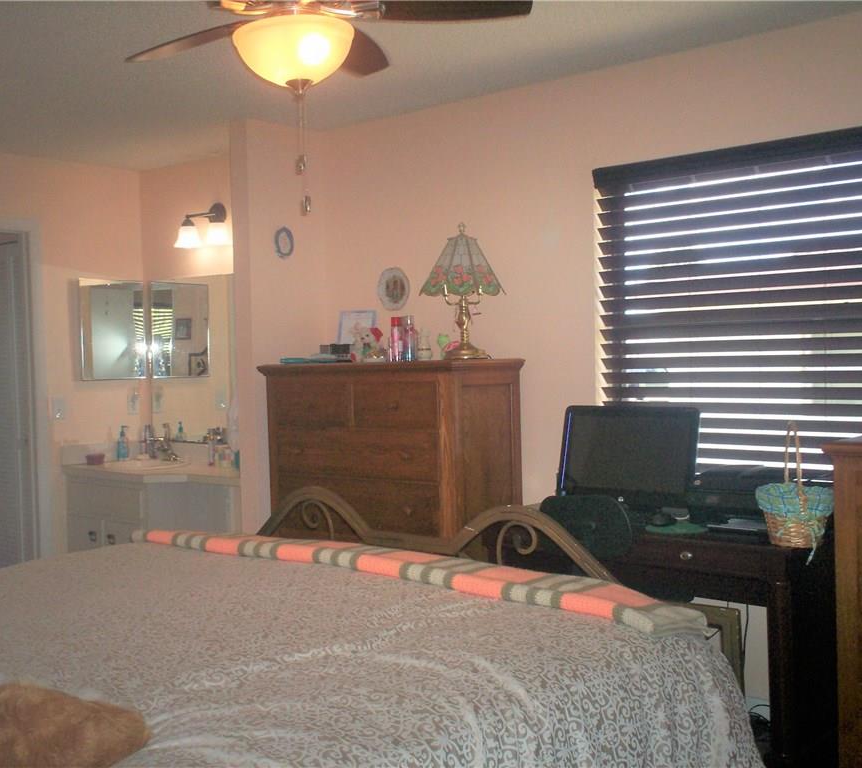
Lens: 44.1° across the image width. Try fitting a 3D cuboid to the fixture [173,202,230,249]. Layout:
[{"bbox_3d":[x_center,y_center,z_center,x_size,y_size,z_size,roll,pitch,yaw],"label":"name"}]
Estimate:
[{"bbox_3d":[-1.199,-0.853,5.658,0.410,0.240,0.185,0,2,41],"label":"fixture"}]

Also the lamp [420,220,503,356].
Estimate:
[{"bbox_3d":[0.133,-0.375,4.369,0.345,0.572,0.345,0,2,41],"label":"lamp"}]

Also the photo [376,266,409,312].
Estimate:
[{"bbox_3d":[-0.169,-0.438,4.918,0.197,0.205,0.024,0,2,41],"label":"photo"}]

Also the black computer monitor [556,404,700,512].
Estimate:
[{"bbox_3d":[0.720,0.259,3.873,0.540,0.360,0.080,0,-17,41],"label":"black computer monitor"}]

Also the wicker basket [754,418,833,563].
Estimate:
[{"bbox_3d":[1.067,0.284,3.127,0.225,0.366,0.225,-1,2,5],"label":"wicker basket"}]

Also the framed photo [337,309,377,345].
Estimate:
[{"bbox_3d":[-0.340,-0.223,4.886,0.205,0.250,0.030,-1,-12,32],"label":"framed photo"}]

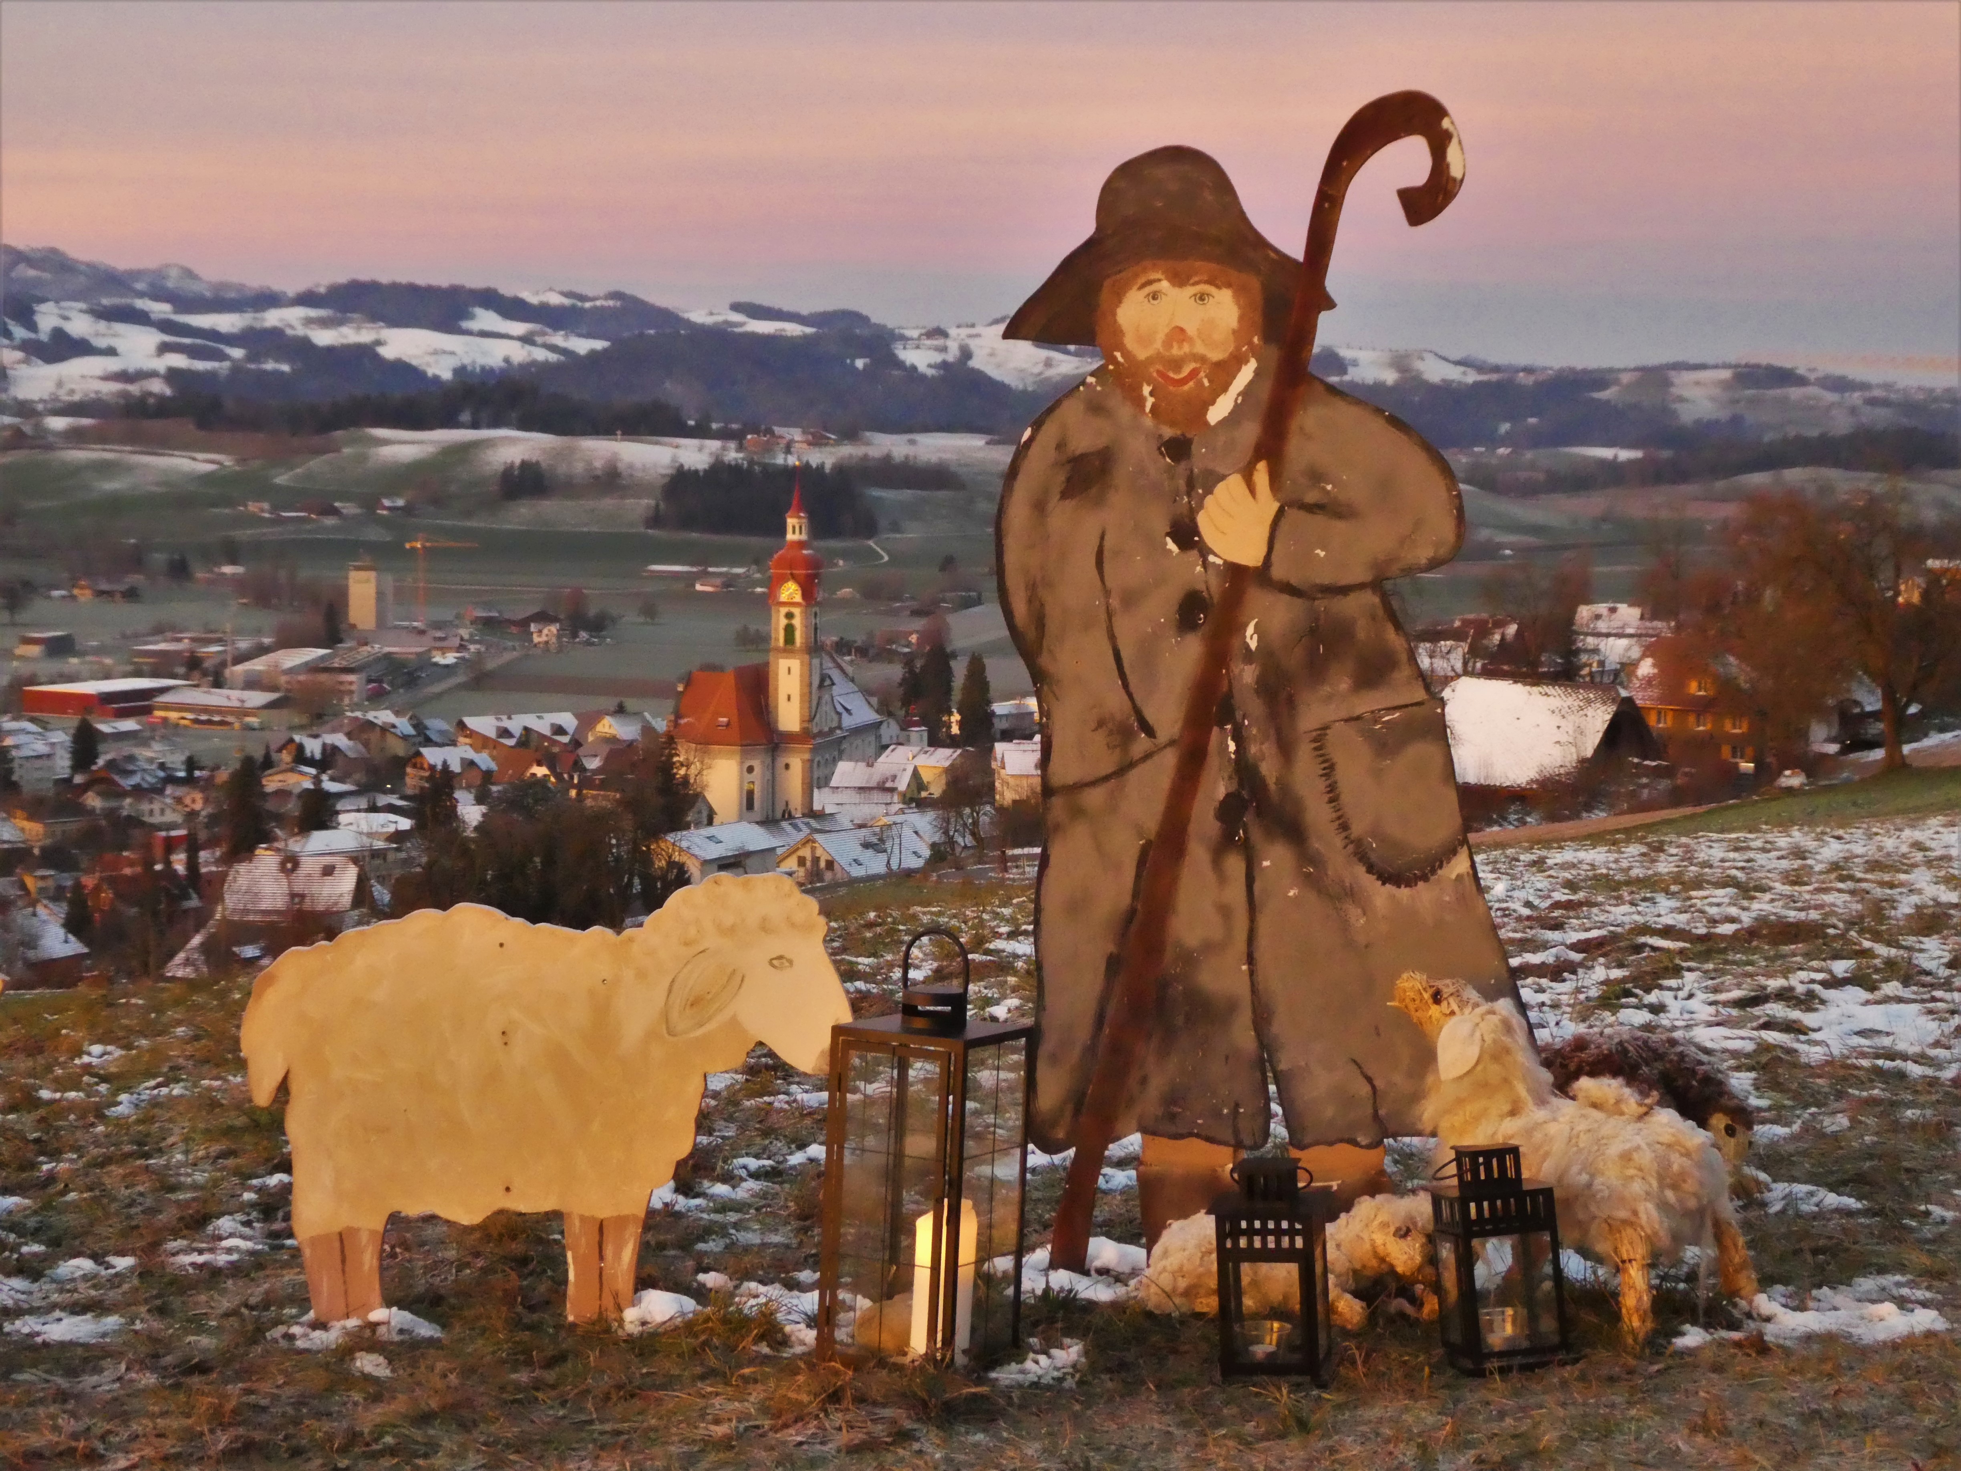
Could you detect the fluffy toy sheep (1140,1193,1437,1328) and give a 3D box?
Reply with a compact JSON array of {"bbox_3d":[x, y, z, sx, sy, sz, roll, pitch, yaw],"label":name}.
[{"bbox_3d":[0.445,0.756,4.650,0.420,0.185,0.180,2,6,22],"label":"fluffy toy sheep"}]

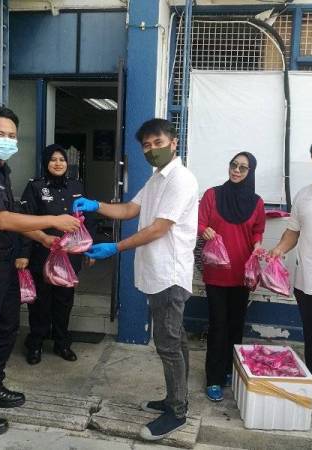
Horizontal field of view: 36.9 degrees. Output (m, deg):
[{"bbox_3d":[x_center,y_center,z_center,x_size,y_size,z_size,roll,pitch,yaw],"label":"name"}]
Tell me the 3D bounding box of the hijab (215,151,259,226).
[{"bbox_3d":[0.517,-0.238,2.970,0.300,0.470,0.270,3,6,12],"label":"hijab"}]

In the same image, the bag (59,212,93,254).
[{"bbox_3d":[-0.438,0.046,2.547,0.175,0.215,0.140,2,5,0],"label":"bag"}]

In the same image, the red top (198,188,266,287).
[{"bbox_3d":[0.510,0.070,3.119,0.430,0.630,0.300,3,5,10],"label":"red top"}]

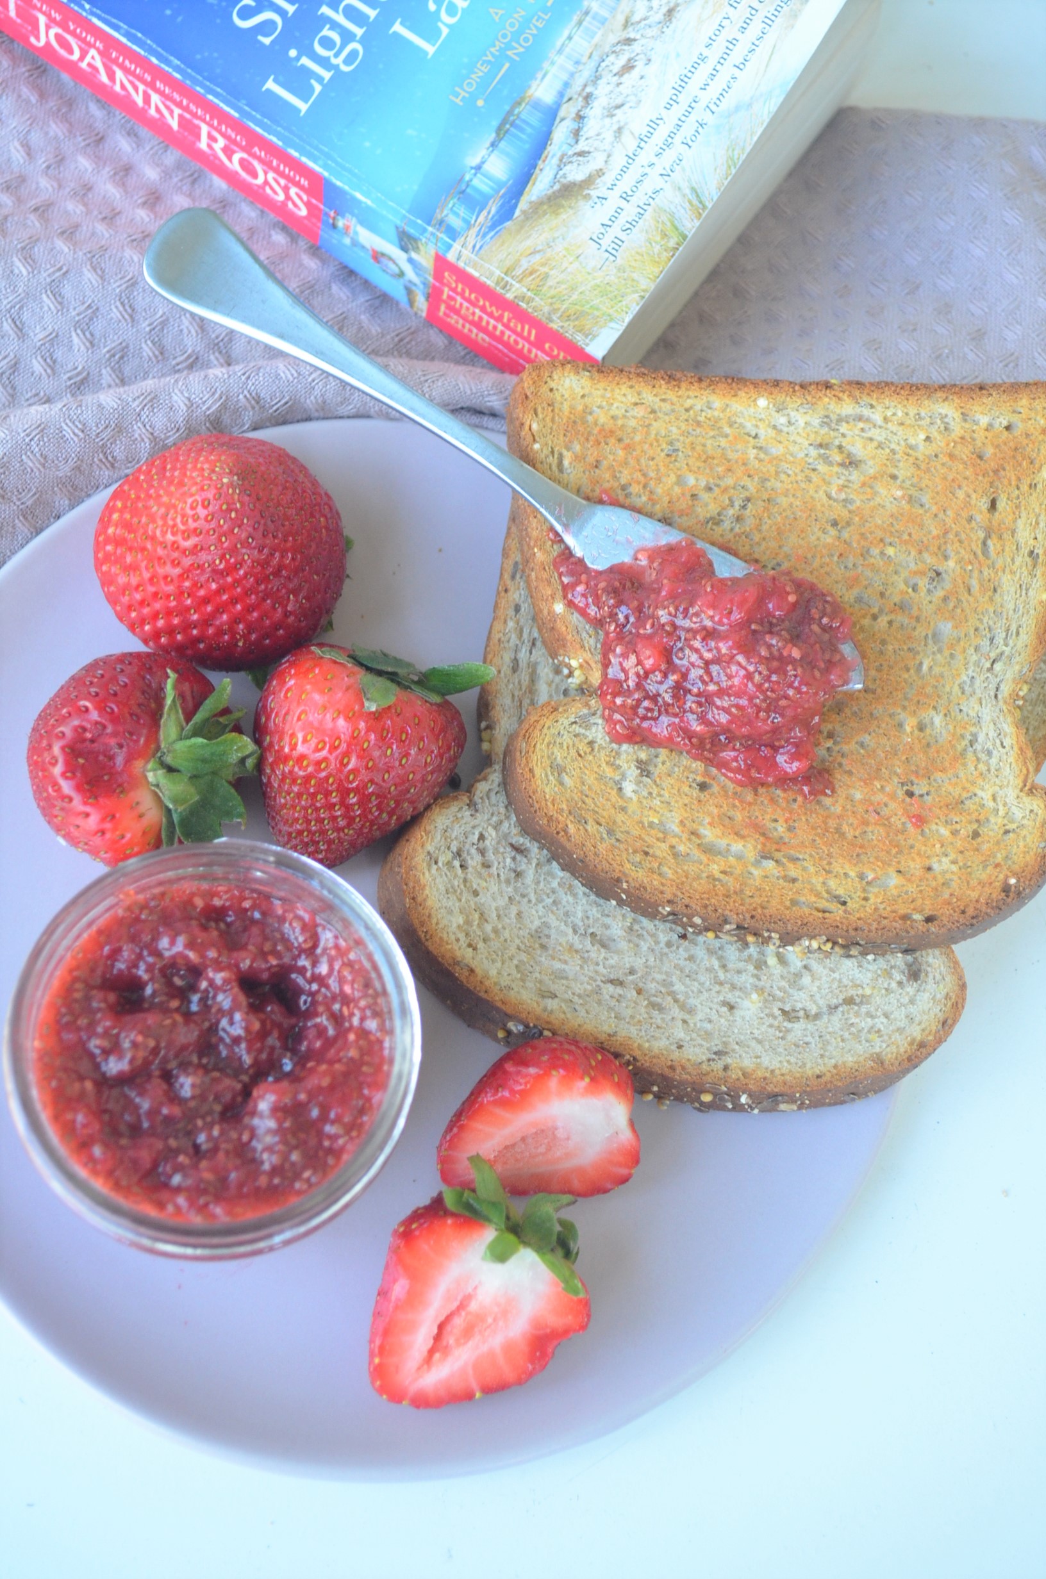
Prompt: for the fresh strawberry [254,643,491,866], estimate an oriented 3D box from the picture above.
[{"bbox_3d":[-0.028,-0.007,0.492,0.042,0.042,0.041,21,104,-4],"label":"fresh strawberry"}]

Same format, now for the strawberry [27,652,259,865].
[{"bbox_3d":[-0.070,-0.006,0.483,0.042,0.042,0.042,43,65,-44],"label":"strawberry"}]

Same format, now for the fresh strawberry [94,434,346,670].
[{"bbox_3d":[-0.057,-0.044,0.495,0.047,0.045,0.047,2,51,-2],"label":"fresh strawberry"}]

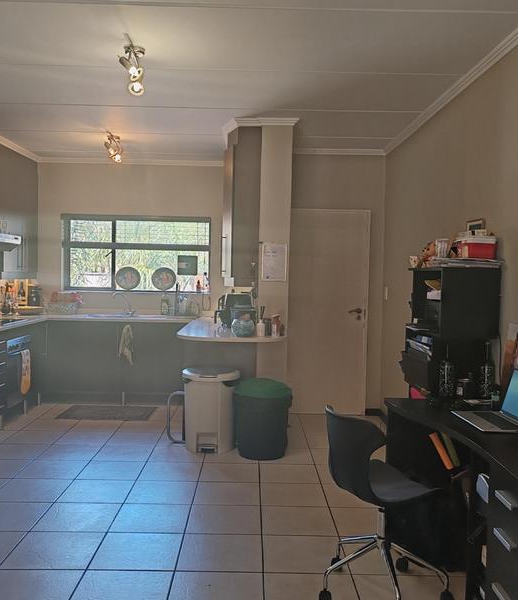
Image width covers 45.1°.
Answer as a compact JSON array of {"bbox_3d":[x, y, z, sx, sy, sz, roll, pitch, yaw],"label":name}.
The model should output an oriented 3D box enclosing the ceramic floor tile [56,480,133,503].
[{"bbox_3d":[-1.034,1.236,4.009,0.412,0.010,0.412,1,3,-1],"label":"ceramic floor tile"}]

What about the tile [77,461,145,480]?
[{"bbox_3d":[-1.022,1.196,4.361,0.408,0.010,0.408,1,3,0],"label":"tile"}]

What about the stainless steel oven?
[{"bbox_3d":[-2.484,0.643,5.766,0.569,0.608,0.608,1,3,0],"label":"stainless steel oven"}]

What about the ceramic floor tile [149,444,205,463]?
[{"bbox_3d":[-0.621,1.189,4.802,0.410,0.010,0.410,1,3,-1],"label":"ceramic floor tile"}]

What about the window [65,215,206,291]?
[{"bbox_3d":[-1.407,-0.535,7.194,1.697,0.856,0.100,1,3,0],"label":"window"}]

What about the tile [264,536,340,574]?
[{"bbox_3d":[0.222,1.280,3.136,0.408,0.010,0.408,1,3,0],"label":"tile"}]

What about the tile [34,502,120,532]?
[{"bbox_3d":[-1.031,1.256,3.592,0.412,0.010,0.412,1,3,-1],"label":"tile"}]

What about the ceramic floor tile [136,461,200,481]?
[{"bbox_3d":[-0.628,1.236,4.490,0.417,0.010,0.417,1,3,0],"label":"ceramic floor tile"}]

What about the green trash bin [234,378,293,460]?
[{"bbox_3d":[0.029,0.874,4.728,0.440,0.580,0.440,1,3,-1],"label":"green trash bin"}]

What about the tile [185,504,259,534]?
[{"bbox_3d":[-0.195,1.271,3.599,0.412,0.010,0.412,1,3,-1],"label":"tile"}]

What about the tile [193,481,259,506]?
[{"bbox_3d":[-0.196,1.232,3.956,0.408,0.010,0.408,1,3,0],"label":"tile"}]

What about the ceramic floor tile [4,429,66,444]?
[{"bbox_3d":[-1.851,1.141,5.178,0.408,0.010,0.408,1,3,0],"label":"ceramic floor tile"}]

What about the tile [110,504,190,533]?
[{"bbox_3d":[-0.613,1.264,3.596,0.412,0.010,0.412,1,3,-1],"label":"tile"}]

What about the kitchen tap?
[{"bbox_3d":[-1.457,0.038,6.708,0.250,0.270,0.080,-1,3,-30],"label":"kitchen tap"}]

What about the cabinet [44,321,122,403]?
[{"bbox_3d":[-1.752,0.622,6.512,0.810,0.840,0.580,1,3,-1],"label":"cabinet"}]

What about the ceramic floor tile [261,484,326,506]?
[{"bbox_3d":[0.216,1.242,3.981,0.410,0.010,0.410,1,3,-1],"label":"ceramic floor tile"}]

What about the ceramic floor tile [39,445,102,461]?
[{"bbox_3d":[-1.480,1.201,4.909,0.417,0.010,0.417,1,3,0],"label":"ceramic floor tile"}]

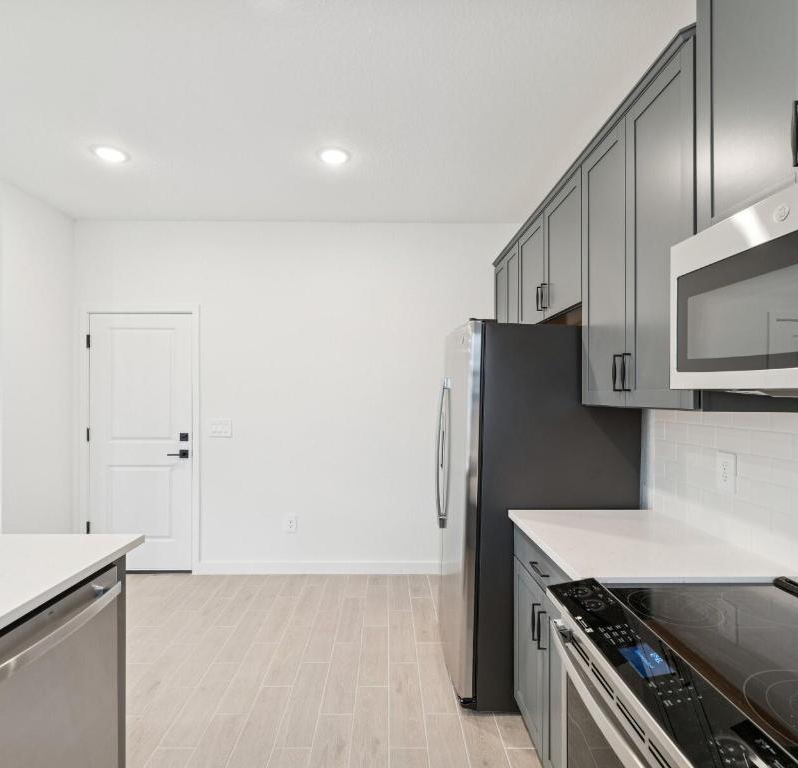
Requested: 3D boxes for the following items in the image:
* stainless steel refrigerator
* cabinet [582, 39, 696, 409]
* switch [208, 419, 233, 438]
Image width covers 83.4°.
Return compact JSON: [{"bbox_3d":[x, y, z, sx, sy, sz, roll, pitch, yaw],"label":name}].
[{"bbox_3d":[0.649,0.609,2.485,0.885,1.775,0.910,1,-1,-1],"label":"stainless steel refrigerator"},{"bbox_3d":[0.994,-0.442,1.637,0.335,1.070,0.755,0,-1,-1],"label":"cabinet"},{"bbox_3d":[-1.414,0.348,3.550,0.172,0.127,0.015,0,-1,0],"label":"switch"}]

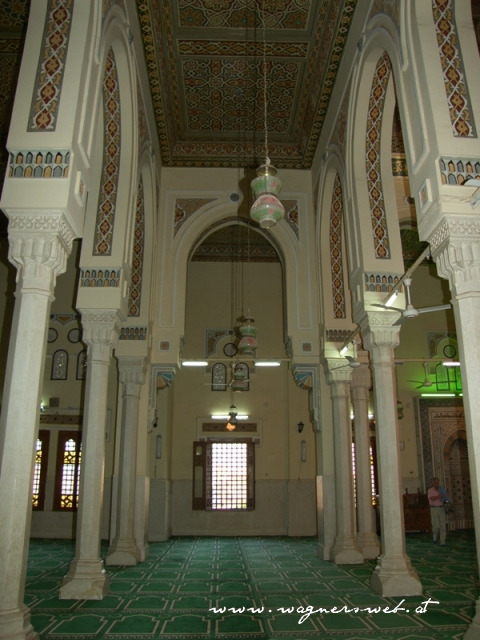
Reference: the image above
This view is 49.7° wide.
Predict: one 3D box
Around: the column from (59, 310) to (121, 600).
[{"bbox_3d":[-2.263,1.964,8.150,0.620,4.247,0.620,0,-17,-2],"label":"column"}]

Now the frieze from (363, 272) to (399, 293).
[{"bbox_3d":[2.405,-0.619,8.685,0.619,0.351,0.080,1,-18,-2],"label":"frieze"}]

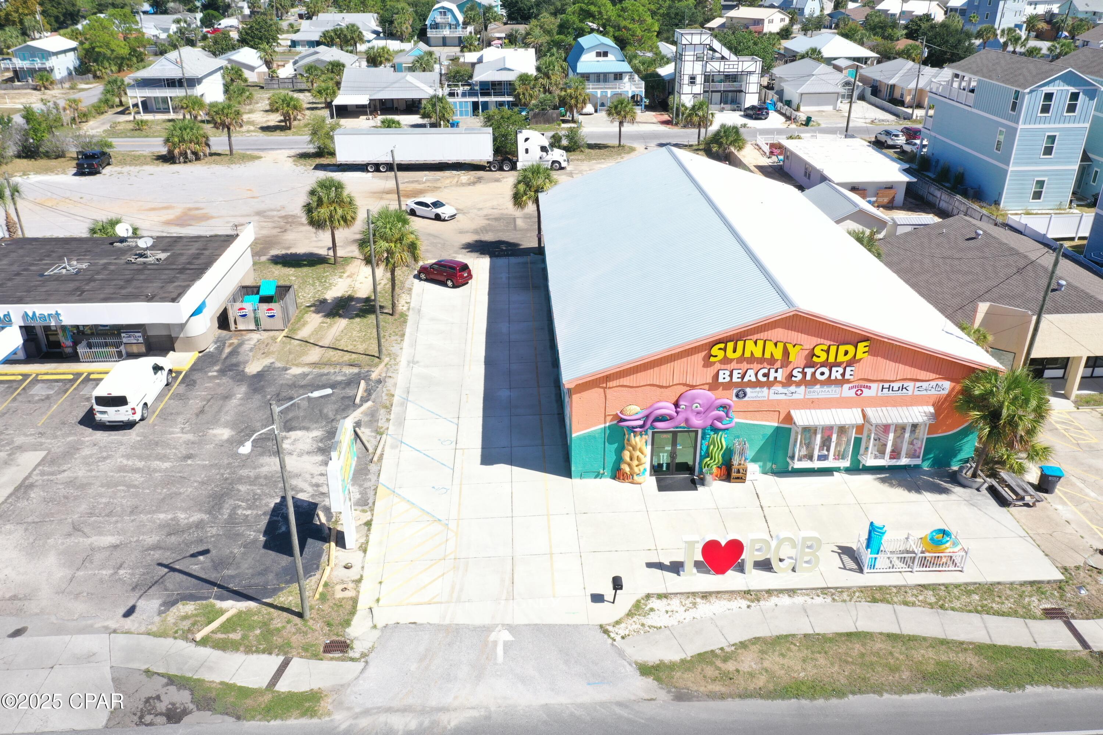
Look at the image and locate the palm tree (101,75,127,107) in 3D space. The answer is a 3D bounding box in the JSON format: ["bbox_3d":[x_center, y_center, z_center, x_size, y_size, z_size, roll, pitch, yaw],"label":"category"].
[{"bbox_3d":[-63.017,-40.051,124.158,3.730,4.240,3.730,-2,27,-2],"label":"palm tree"}]

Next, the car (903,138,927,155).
[{"bbox_3d":[41.040,-24.610,96.544,1.830,1.450,4.600,-3,27,-6],"label":"car"}]

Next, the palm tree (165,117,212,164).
[{"bbox_3d":[-39.558,-24.910,93.548,5.060,4.470,4.650,-2,27,-2],"label":"palm tree"}]

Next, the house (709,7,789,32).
[{"bbox_3d":[47.298,-79.949,199.109,8.200,6.900,12.300,-21,33,-35],"label":"house"}]

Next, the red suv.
[{"bbox_3d":[-7.629,-6.969,61.078,4.470,1.630,1.760,18,31,31],"label":"red suv"}]

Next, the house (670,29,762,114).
[{"bbox_3d":[23.254,-41.992,121.295,11.760,10.550,7.100,-1,27,-2],"label":"house"}]

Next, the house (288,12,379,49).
[{"bbox_3d":[-47.300,-75.966,194.016,17.500,5.800,26.000,0,27,0],"label":"house"}]

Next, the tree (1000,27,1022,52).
[{"bbox_3d":[87.514,-62.014,163.798,4.100,5.550,4.100,-2,27,-2],"label":"tree"}]

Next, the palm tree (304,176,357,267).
[{"bbox_3d":[-16.160,-10.741,63.130,4.060,6.690,4.060,-1,27,-2],"label":"palm tree"}]

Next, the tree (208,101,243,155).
[{"bbox_3d":[-35.784,-26.339,94.714,3.800,5.850,3.800,-2,27,-2],"label":"tree"}]

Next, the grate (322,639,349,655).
[{"bbox_3d":[-7.479,9.723,29.789,0.920,0.060,0.680,-2,27,-2],"label":"grate"}]

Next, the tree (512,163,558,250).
[{"bbox_3d":[-1.142,-12.022,64.684,3.700,6.700,3.700,-2,27,-2],"label":"tree"}]

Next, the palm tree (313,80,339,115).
[{"bbox_3d":[-32.324,-38.844,122.056,3.700,4.100,3.700,-1,27,0],"label":"palm tree"}]

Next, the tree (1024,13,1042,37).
[{"bbox_3d":[108.415,-77.065,193.631,4.600,5.800,4.600,-2,27,-2],"label":"tree"}]

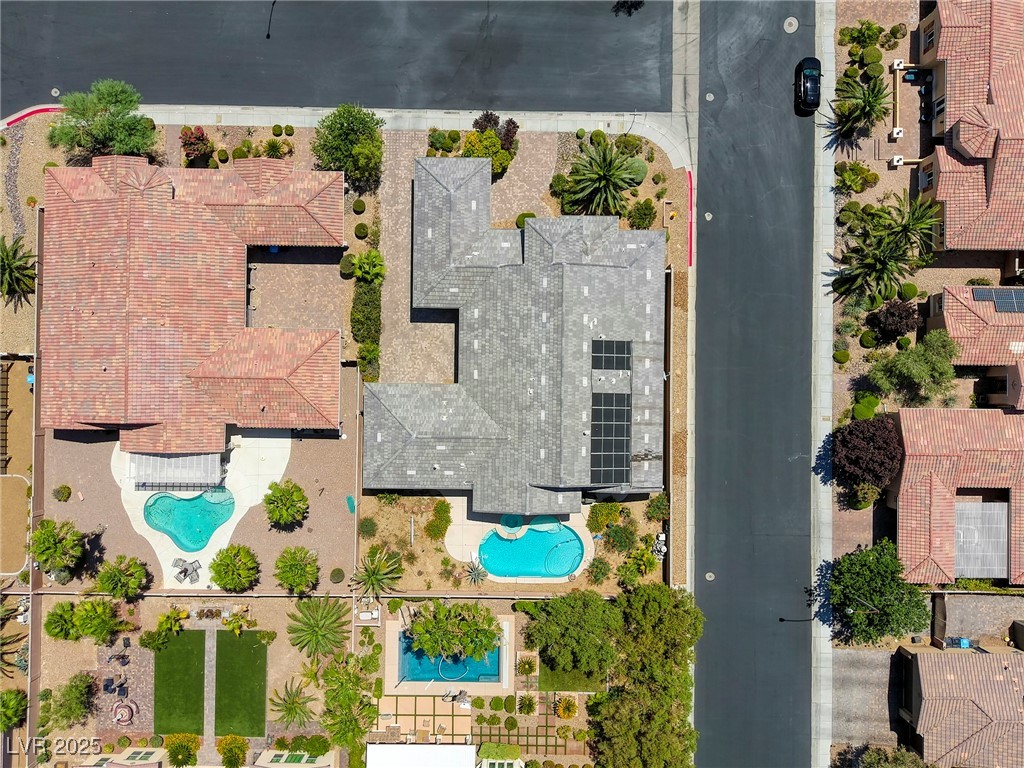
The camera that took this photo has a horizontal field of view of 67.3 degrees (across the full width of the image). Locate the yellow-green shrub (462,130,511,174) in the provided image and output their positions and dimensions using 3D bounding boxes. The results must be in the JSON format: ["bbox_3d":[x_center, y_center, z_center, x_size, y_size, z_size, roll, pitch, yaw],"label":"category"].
[{"bbox_3d":[-2.300,-20.900,69.400,4.500,2.300,3.900,0,90,0],"label":"yellow-green shrub"}]

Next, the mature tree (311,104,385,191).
[{"bbox_3d":[-13.971,-20.374,65.940,6.250,5.300,6.340,0,91,0],"label":"mature tree"}]

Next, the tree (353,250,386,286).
[{"bbox_3d":[-12.414,-10.178,67.476,2.900,2.600,2.940,0,91,0],"label":"tree"}]

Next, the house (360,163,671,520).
[{"bbox_3d":[0.240,-4.130,66.350,26.000,6.300,30.700,0,90,0],"label":"house"}]

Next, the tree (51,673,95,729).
[{"bbox_3d":[-38.370,27.740,67.500,3.700,4.000,3.900,0,90,0],"label":"tree"}]

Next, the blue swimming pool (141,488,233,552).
[{"bbox_3d":[-29.140,12.290,69.900,8.200,1.000,5.800,0,90,0],"label":"blue swimming pool"}]

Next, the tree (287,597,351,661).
[{"bbox_3d":[-16.863,21.153,67.556,5.530,3.500,5.790,0,91,0],"label":"tree"}]

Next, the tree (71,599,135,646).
[{"bbox_3d":[-35.950,20.750,67.700,4.500,3.600,4.000,0,90,0],"label":"tree"}]

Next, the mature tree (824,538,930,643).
[{"bbox_3d":[31.230,17.600,65.540,8.530,5.930,9.120,0,90,0],"label":"mature tree"}]

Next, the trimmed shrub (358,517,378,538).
[{"bbox_3d":[-12.773,12.841,68.529,1.740,1.300,1.880,0,91,0],"label":"trimmed shrub"}]

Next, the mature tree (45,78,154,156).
[{"bbox_3d":[-34.700,-22.370,65.640,9.220,5.730,6.030,0,90,0],"label":"mature tree"}]

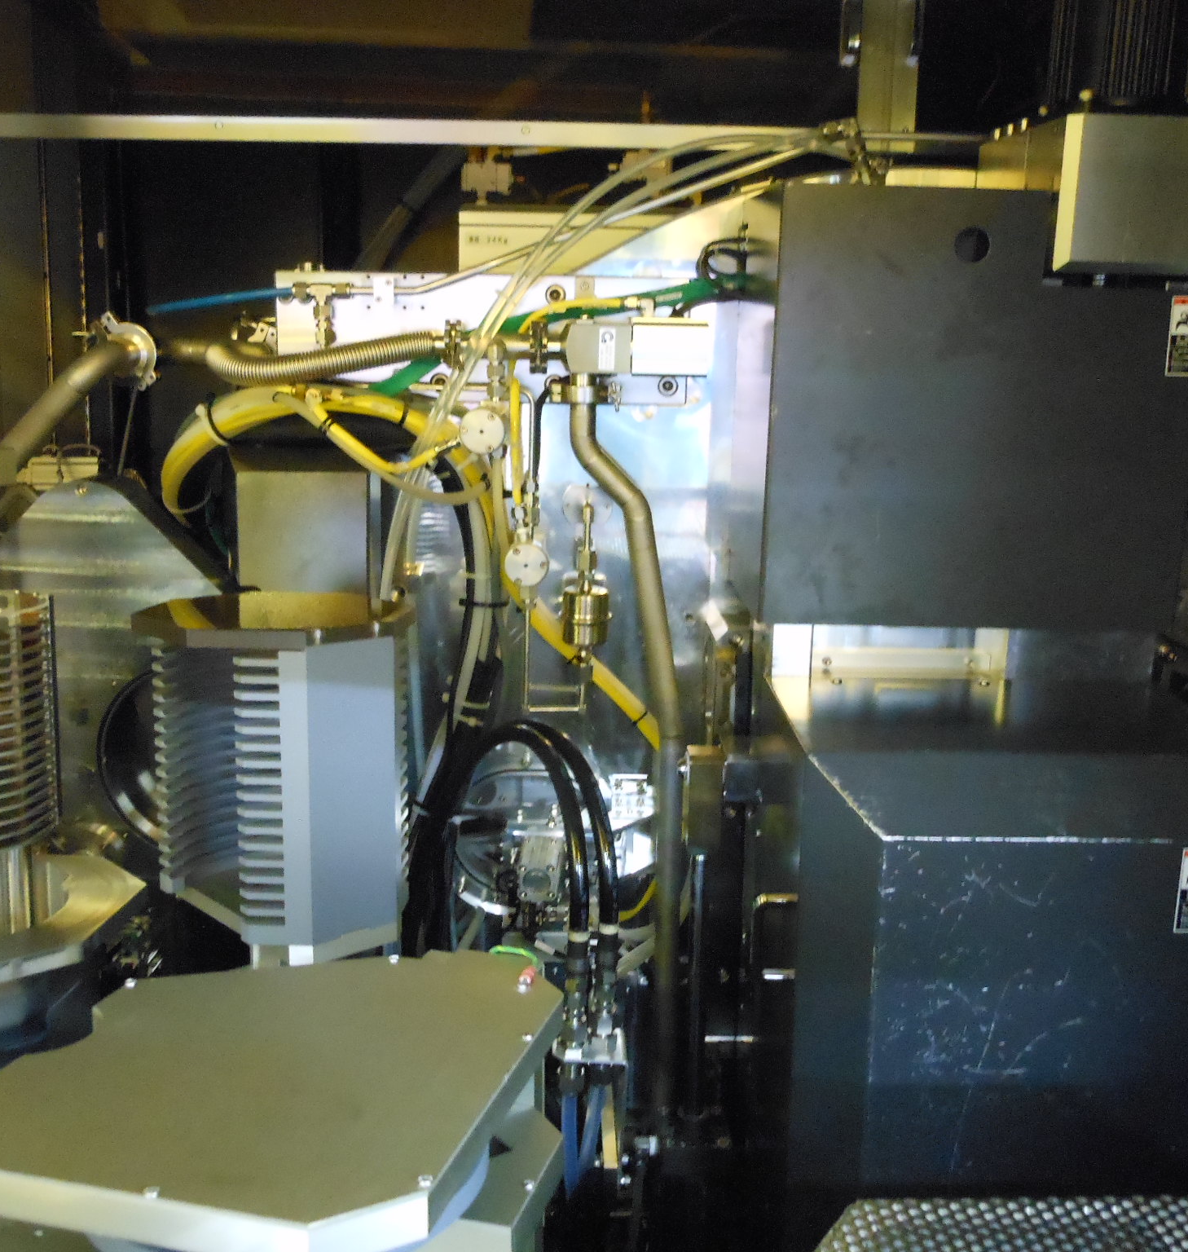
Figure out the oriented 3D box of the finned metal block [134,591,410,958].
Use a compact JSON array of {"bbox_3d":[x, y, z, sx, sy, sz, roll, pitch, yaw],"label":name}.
[{"bbox_3d":[-0.274,0.121,1.197,0.226,0.274,0.226,10,13,41],"label":"finned metal block"}]

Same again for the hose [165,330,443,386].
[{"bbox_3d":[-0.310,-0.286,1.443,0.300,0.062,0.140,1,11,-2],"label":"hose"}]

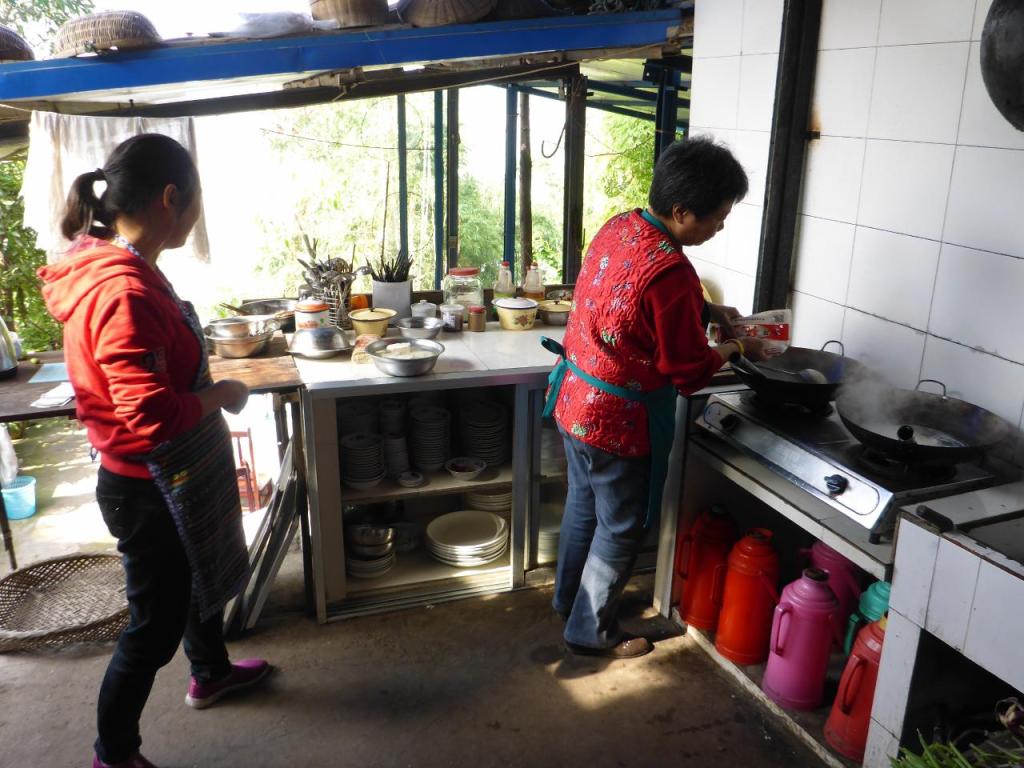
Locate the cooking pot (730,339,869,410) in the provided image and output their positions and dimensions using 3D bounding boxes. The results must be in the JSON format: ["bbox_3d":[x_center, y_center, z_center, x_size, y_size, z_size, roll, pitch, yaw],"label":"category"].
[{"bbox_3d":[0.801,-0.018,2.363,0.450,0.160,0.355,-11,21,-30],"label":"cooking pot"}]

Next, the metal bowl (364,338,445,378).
[{"bbox_3d":[-0.336,-0.079,2.635,0.246,0.073,0.246,1,19,0],"label":"metal bowl"}]

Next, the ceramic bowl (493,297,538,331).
[{"bbox_3d":[0.014,-0.279,3.174,0.178,0.116,0.178,1,19,0],"label":"ceramic bowl"}]

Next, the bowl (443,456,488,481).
[{"bbox_3d":[-0.149,0.282,2.685,0.136,0.046,0.136,1,17,0],"label":"bowl"}]

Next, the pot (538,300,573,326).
[{"bbox_3d":[0.168,-0.274,3.158,0.146,0.092,0.146,1,17,0],"label":"pot"}]

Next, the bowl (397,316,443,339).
[{"bbox_3d":[-0.334,-0.203,3.046,0.165,0.056,0.165,0,18,0],"label":"bowl"}]

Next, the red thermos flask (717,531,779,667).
[{"bbox_3d":[0.668,0.594,2.381,0.205,0.380,0.165,6,18,15],"label":"red thermos flask"}]

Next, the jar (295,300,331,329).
[{"bbox_3d":[-0.724,-0.252,3.008,0.120,0.108,0.120,0,17,-4],"label":"jar"}]

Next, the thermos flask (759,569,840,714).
[{"bbox_3d":[0.783,0.678,2.240,0.195,0.370,0.165,-7,19,-21],"label":"thermos flask"}]

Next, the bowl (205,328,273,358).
[{"bbox_3d":[-0.920,-0.131,2.800,0.218,0.065,0.218,-7,19,-21],"label":"bowl"}]

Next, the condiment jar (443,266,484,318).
[{"bbox_3d":[-0.186,-0.351,3.223,0.159,0.186,0.159,0,17,-4],"label":"condiment jar"}]

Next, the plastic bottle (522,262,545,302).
[{"bbox_3d":[0.085,-0.370,3.290,0.090,0.228,0.090,0,18,0],"label":"plastic bottle"}]

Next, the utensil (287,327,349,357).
[{"bbox_3d":[-0.649,-0.141,2.808,0.212,0.072,0.212,-5,20,-18],"label":"utensil"}]

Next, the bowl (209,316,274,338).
[{"bbox_3d":[-0.912,-0.178,2.785,0.218,0.070,0.218,-5,20,-18],"label":"bowl"}]

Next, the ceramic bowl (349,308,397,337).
[{"bbox_3d":[-0.492,-0.222,2.943,0.170,0.098,0.170,0,17,-4],"label":"ceramic bowl"}]

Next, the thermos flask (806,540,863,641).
[{"bbox_3d":[0.946,0.603,2.465,0.195,0.370,0.165,-2,18,-6],"label":"thermos flask"}]

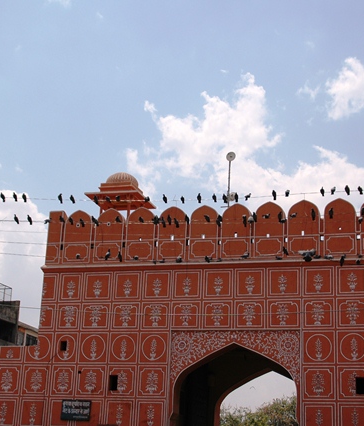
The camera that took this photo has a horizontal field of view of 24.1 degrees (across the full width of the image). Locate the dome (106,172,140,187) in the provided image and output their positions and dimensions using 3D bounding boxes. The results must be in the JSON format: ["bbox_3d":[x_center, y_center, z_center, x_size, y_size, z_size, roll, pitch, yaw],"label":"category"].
[{"bbox_3d":[-3.216,-1.708,46.508,1.743,1.017,1.743,-3,-19,16],"label":"dome"}]

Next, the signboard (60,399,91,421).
[{"bbox_3d":[-4.593,8.563,36.983,1.347,0.865,0.060,-3,-19,16],"label":"signboard"}]

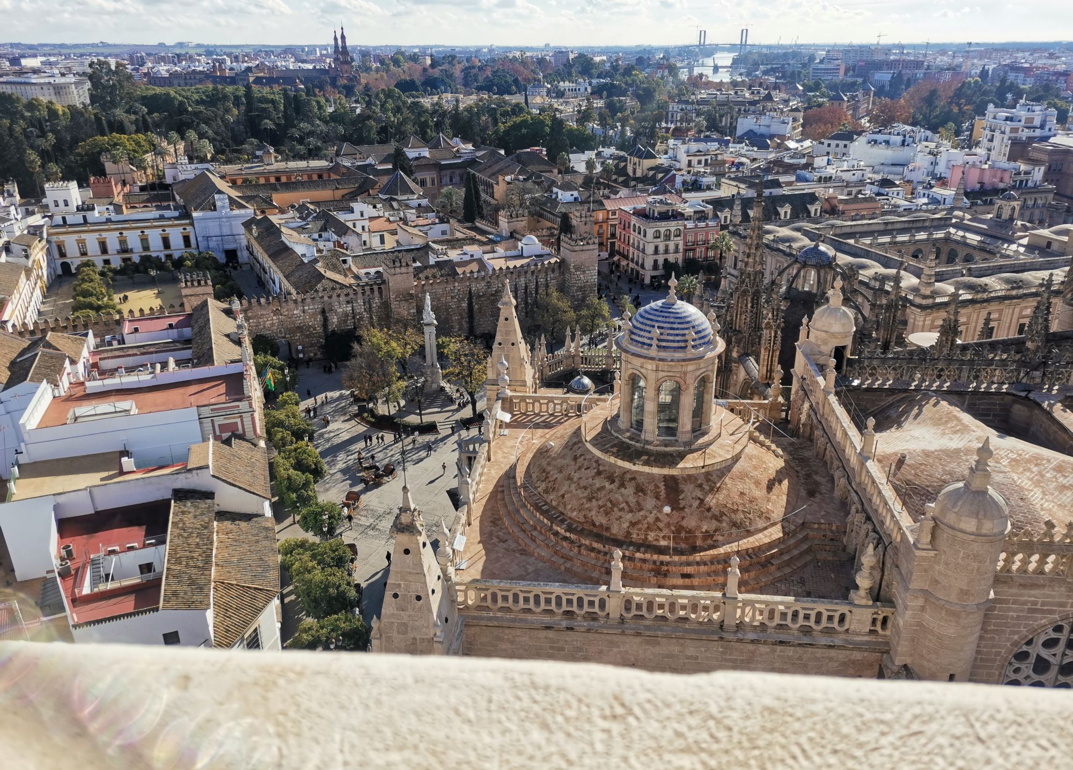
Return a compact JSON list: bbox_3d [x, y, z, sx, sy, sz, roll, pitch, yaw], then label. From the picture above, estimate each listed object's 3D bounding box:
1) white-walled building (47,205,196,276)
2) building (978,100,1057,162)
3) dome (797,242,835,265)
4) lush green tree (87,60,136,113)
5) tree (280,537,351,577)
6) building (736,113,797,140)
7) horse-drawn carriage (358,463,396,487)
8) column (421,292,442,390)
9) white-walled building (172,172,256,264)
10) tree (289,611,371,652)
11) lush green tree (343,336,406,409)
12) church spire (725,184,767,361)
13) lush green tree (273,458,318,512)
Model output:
[{"bbox_3d":[-106.300,-38.828,209.480,32.500,15.900,12.000,-9,25,-20],"label":"white-walled building"},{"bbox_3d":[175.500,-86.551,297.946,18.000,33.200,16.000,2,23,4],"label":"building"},{"bbox_3d":[28.402,-13.516,81.621,3.700,1.940,3.700,0,23,0],"label":"dome"},{"bbox_3d":[-269.171,-184.583,513.788,24.000,42.000,23.000,0,23,0],"label":"lush green tree"},{"bbox_3d":[-22.322,18.545,82.028,7.000,5.800,6.000,0,23,0],"label":"tree"},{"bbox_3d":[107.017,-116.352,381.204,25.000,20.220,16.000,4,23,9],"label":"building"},{"bbox_3d":[-20.273,11.661,102.853,4.900,2.300,1.700,-15,27,-32],"label":"horse-drawn carriage"},{"bbox_3d":[-16.383,-6.917,124.667,2.900,15.350,2.900,2,23,5],"label":"column"},{"bbox_3d":[-90.300,-48.021,227.954,16.000,18.300,42.000,-11,25,-23],"label":"white-walled building"},{"bbox_3d":[-18.368,23.078,71.338,7.000,5.800,6.200,0,23,0],"label":"tree"},{"bbox_3d":[-24.703,-1.009,122.565,9.000,12.000,9.000,2,23,5],"label":"lush green tree"},{"bbox_3d":[15.566,-7.930,60.173,3.100,14.200,3.100,2,23,5],"label":"church spire"},{"bbox_3d":[-28.566,12.875,95.322,5.100,7.800,5.100,2,23,5],"label":"lush green tree"}]

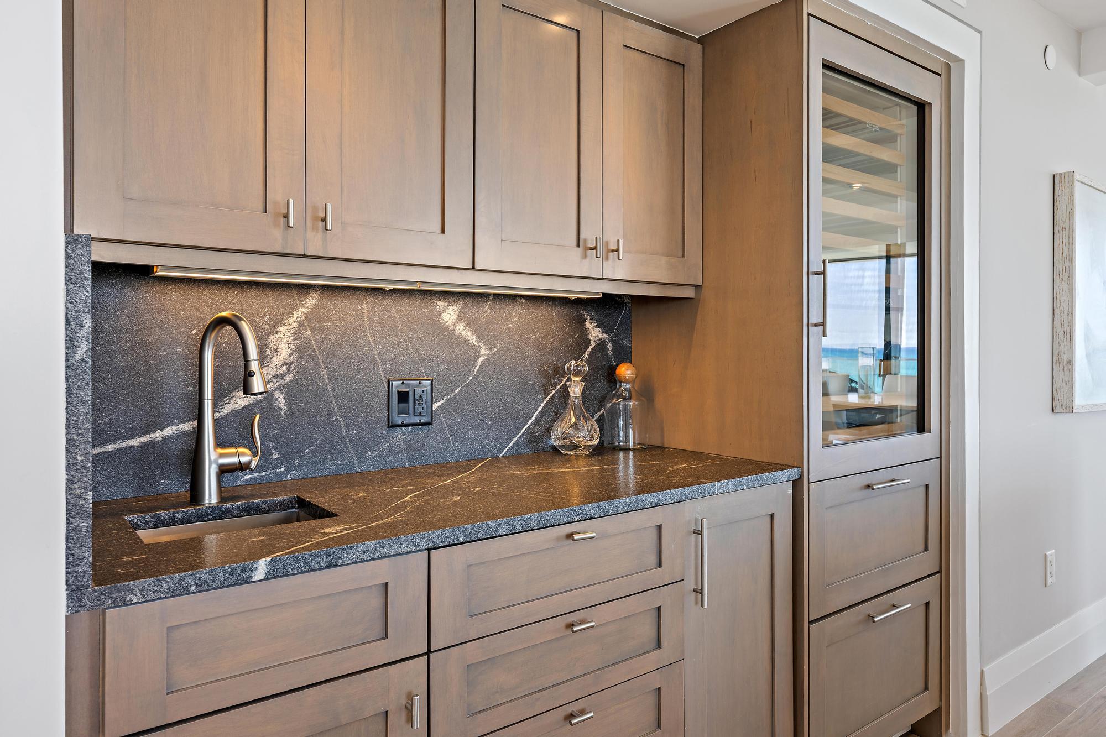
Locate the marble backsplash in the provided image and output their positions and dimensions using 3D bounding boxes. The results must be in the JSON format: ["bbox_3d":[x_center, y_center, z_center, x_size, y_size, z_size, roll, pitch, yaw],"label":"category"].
[{"bbox_3d":[-0.355,0.014,1.855,1.487,0.464,0.030,-1,1,-37],"label":"marble backsplash"}]

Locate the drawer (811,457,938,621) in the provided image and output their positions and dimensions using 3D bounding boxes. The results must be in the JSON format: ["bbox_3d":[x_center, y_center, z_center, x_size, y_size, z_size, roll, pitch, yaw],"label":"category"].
[{"bbox_3d":[0.795,0.451,2.178,0.671,0.345,0.420,-1,1,-37],"label":"drawer"}]

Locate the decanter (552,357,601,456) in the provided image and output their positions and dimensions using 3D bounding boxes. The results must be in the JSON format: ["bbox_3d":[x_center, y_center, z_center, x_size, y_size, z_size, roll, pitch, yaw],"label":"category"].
[{"bbox_3d":[0.065,0.110,2.064,0.137,0.260,0.137,0,1,0],"label":"decanter"}]

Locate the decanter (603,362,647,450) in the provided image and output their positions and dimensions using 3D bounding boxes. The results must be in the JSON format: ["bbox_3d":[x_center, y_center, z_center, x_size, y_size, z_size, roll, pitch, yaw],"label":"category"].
[{"bbox_3d":[0.215,0.111,2.179,0.123,0.252,0.123,0,1,0],"label":"decanter"}]

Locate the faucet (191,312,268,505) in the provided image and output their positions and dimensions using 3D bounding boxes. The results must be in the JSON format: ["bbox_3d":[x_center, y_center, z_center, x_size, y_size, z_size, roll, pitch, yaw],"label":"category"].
[{"bbox_3d":[-0.573,0.076,1.385,0.250,0.361,0.138,0,1,42],"label":"faucet"}]

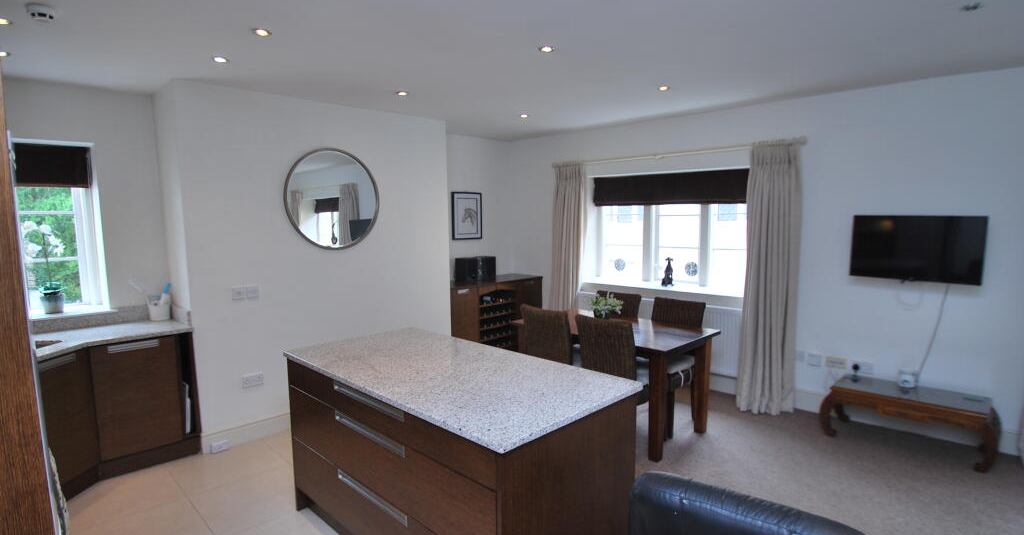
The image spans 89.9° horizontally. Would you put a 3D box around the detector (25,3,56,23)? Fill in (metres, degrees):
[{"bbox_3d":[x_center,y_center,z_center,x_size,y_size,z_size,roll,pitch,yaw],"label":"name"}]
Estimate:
[{"bbox_3d":[-2.020,-1.084,2.202,0.108,0.042,0.108,5,8,43],"label":"detector"}]

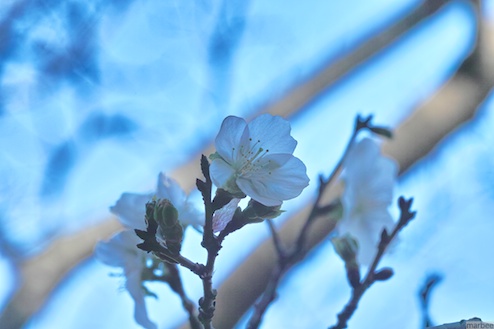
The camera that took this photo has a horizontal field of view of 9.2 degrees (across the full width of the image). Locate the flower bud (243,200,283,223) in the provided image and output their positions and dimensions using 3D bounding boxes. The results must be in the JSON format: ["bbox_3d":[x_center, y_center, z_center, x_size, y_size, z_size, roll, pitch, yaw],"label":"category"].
[{"bbox_3d":[0.005,0.014,0.950,0.013,0.008,0.008,-16,9,-10],"label":"flower bud"}]

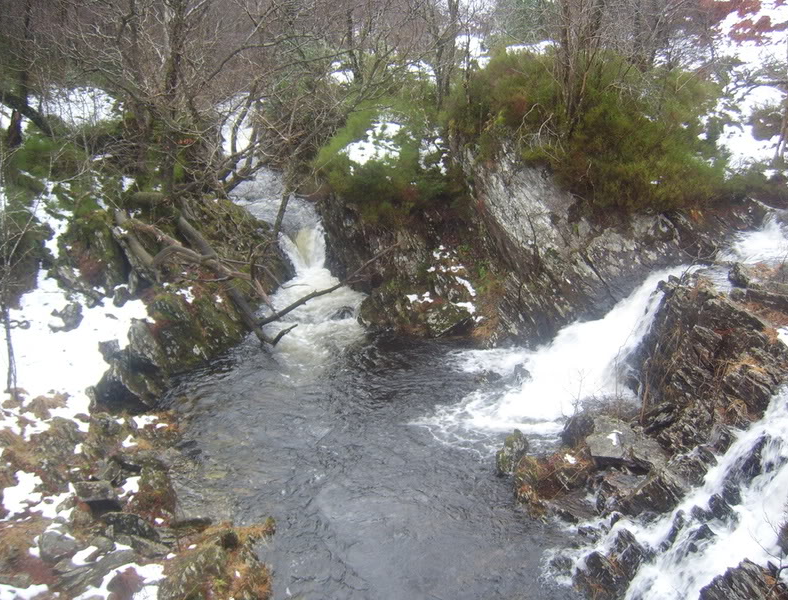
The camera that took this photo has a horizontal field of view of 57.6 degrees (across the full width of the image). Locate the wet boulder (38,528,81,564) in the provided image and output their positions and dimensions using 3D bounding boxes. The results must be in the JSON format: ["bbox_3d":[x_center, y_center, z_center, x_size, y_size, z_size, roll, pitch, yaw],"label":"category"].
[{"bbox_3d":[-4.062,2.988,8.700,0.480,0.290,0.380,-10,20,-27],"label":"wet boulder"}]

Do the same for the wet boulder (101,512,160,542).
[{"bbox_3d":[-3.418,2.949,9.300,0.760,0.250,0.380,-8,19,-22],"label":"wet boulder"}]

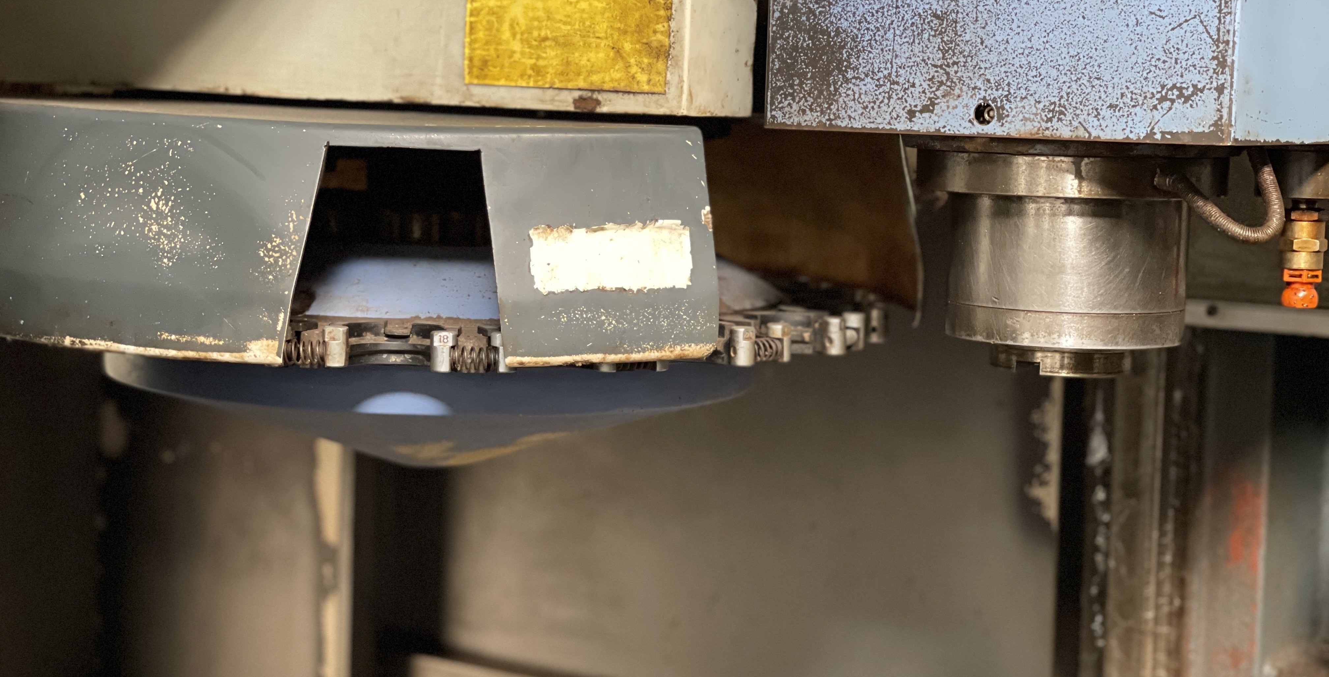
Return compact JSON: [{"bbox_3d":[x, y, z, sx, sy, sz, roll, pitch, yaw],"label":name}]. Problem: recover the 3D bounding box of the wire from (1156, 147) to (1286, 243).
[{"bbox_3d":[0.337,-0.087,1.490,0.077,0.057,0.045,3,6,8],"label":"wire"}]

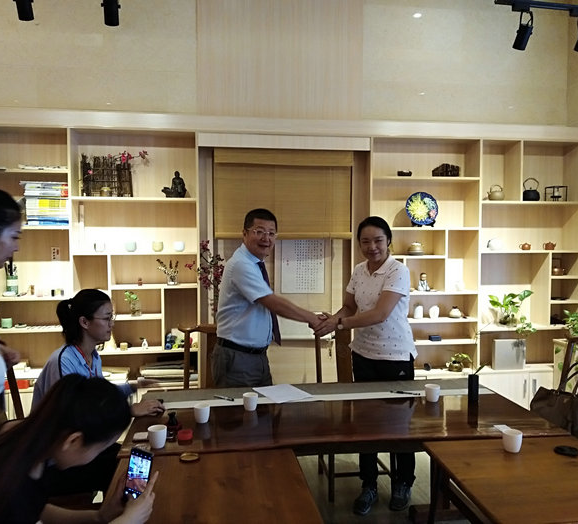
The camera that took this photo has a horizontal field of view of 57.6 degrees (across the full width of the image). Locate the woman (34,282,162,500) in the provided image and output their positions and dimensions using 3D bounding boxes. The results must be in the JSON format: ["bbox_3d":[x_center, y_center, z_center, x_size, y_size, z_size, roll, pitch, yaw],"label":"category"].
[{"bbox_3d":[-0.886,0.800,2.456,0.670,1.290,0.520,0,3,5],"label":"woman"}]

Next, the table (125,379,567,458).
[{"bbox_3d":[0.224,1.085,2.525,1.838,0.768,0.838,0,2,-9],"label":"table"}]

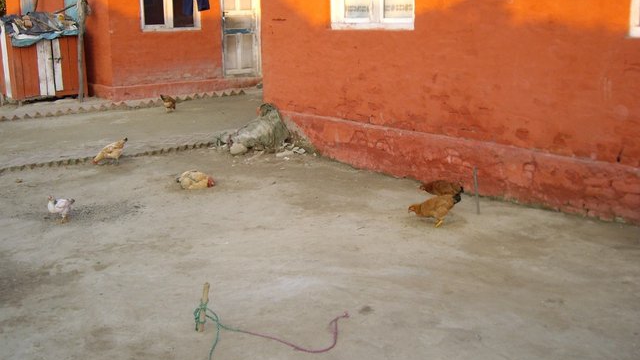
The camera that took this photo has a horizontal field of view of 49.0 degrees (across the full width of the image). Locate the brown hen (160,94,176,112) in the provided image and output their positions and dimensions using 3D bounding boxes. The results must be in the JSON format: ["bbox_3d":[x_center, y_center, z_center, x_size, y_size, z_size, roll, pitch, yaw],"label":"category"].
[{"bbox_3d":[-2.340,-1.195,10.848,0.285,0.270,0.160,-12,17,-38],"label":"brown hen"}]

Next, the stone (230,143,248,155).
[{"bbox_3d":[-0.896,-0.358,7.803,0.180,0.115,0.140,-1,13,0],"label":"stone"}]

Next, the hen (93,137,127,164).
[{"bbox_3d":[-2.181,-0.309,7.314,0.340,0.275,0.155,-1,13,0],"label":"hen"}]

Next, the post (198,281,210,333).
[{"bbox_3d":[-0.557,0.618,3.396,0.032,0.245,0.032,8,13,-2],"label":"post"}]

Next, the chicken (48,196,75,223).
[{"bbox_3d":[-1.939,0.215,5.264,0.215,0.195,0.125,-5,14,-17],"label":"chicken"}]

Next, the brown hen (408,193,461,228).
[{"bbox_3d":[0.821,0.212,5.019,0.370,0.250,0.155,-2,13,-6],"label":"brown hen"}]

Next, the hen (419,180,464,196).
[{"bbox_3d":[0.946,0.116,5.452,0.365,0.235,0.155,0,13,3],"label":"hen"}]

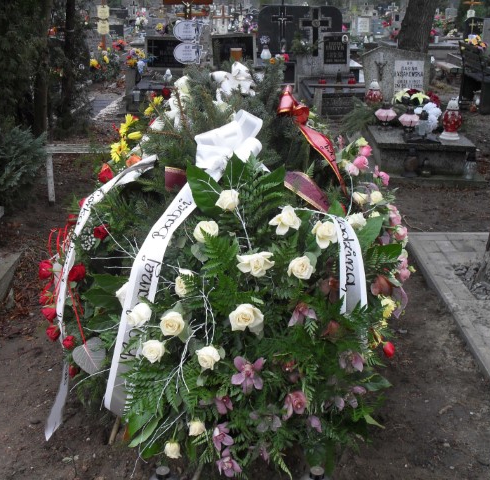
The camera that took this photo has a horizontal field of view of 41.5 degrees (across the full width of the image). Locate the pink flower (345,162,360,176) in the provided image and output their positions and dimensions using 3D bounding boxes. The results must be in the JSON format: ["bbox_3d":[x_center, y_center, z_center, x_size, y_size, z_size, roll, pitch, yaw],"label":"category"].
[{"bbox_3d":[0.445,-0.292,2.680,0.058,0.056,0.055,-10,11,-23],"label":"pink flower"}]

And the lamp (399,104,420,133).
[{"bbox_3d":[1.429,-1.046,5.665,0.185,0.255,0.185,0,22,0],"label":"lamp"}]

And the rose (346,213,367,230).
[{"bbox_3d":[0.374,-0.062,2.170,0.068,0.060,0.060,-8,23,-18],"label":"rose"}]

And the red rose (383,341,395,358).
[{"bbox_3d":[0.502,0.381,2.250,0.042,0.060,0.045,-12,25,-28],"label":"red rose"}]

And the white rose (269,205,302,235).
[{"bbox_3d":[0.141,-0.071,2.250,0.110,0.100,0.080,-4,10,-9],"label":"white rose"}]

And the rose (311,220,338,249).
[{"bbox_3d":[0.278,-0.019,2.250,0.094,0.094,0.080,-2,10,-5],"label":"rose"}]

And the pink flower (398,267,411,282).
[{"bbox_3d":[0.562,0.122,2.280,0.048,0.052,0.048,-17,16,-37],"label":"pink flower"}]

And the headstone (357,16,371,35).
[{"bbox_3d":[2.678,-4.784,14.500,0.330,0.460,0.160,0,22,0],"label":"headstone"}]

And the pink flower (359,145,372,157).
[{"bbox_3d":[0.503,-0.373,2.700,0.050,0.050,0.050,-12,12,-28],"label":"pink flower"}]

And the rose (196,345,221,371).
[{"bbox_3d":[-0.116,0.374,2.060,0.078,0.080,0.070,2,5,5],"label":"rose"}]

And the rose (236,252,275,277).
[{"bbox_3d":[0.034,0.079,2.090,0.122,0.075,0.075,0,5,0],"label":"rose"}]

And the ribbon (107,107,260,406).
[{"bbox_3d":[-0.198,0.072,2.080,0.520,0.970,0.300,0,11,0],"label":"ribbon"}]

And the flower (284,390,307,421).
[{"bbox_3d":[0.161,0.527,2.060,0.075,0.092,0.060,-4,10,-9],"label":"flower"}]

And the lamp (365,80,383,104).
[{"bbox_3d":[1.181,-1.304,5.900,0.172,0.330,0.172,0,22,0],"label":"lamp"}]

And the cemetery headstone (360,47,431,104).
[{"bbox_3d":[1.615,-1.690,6.965,0.710,0.700,0.150,2,22,5],"label":"cemetery headstone"}]

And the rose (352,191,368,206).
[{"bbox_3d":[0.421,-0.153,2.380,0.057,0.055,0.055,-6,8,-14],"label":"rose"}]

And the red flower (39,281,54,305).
[{"bbox_3d":[-0.751,0.203,2.450,0.058,0.076,0.058,10,13,23],"label":"red flower"}]

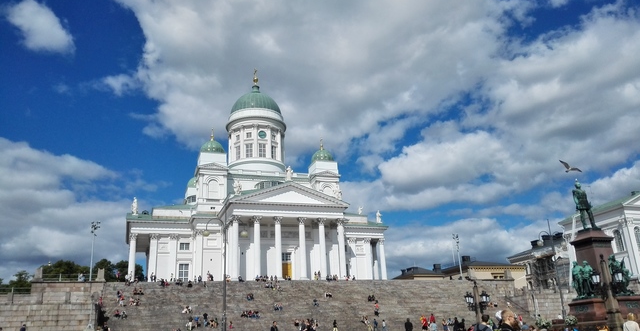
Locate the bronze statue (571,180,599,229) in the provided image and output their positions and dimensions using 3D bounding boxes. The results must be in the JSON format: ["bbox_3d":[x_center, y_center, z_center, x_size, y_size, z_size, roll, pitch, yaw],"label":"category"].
[{"bbox_3d":[17.503,2.620,31.223,1.050,3.331,0.900,4,-19,-19],"label":"bronze statue"}]

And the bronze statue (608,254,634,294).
[{"bbox_3d":[17.957,6.540,28.423,1.150,2.392,1.000,4,-19,-19],"label":"bronze statue"}]

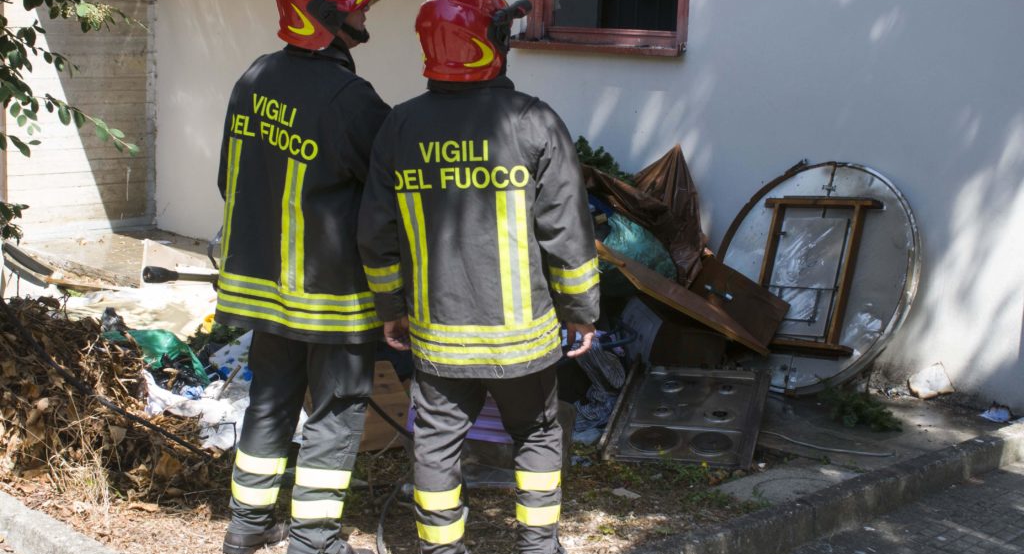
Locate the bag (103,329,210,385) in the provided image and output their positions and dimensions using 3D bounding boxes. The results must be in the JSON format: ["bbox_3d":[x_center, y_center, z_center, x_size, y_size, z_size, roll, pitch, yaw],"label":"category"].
[{"bbox_3d":[-1.506,0.341,6.257,0.440,0.200,0.320,4,10,10],"label":"bag"}]

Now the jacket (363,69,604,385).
[{"bbox_3d":[-0.097,-0.167,4.298,0.660,0.830,0.360,4,10,13],"label":"jacket"}]

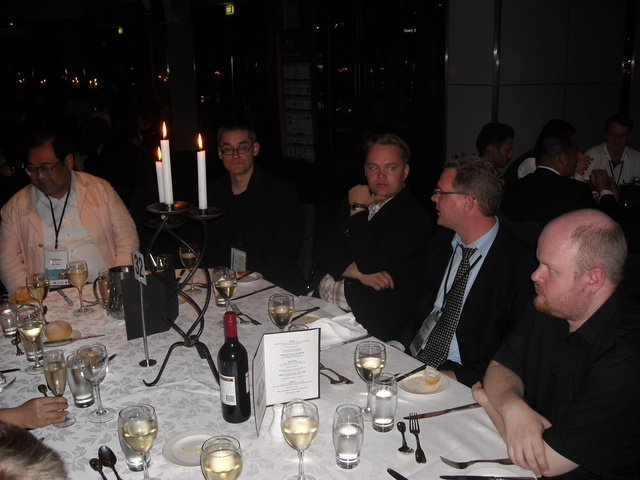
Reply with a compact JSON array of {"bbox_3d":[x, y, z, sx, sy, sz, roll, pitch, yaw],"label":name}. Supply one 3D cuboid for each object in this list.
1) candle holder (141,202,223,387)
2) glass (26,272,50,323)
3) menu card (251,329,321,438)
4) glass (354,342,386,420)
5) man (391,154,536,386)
[{"bbox_3d":[-0.377,0.148,1.865,0.255,0.535,0.255,0,16,0],"label":"candle holder"},{"bbox_3d":[-0.976,0.213,2.269,0.078,0.187,0.078,-1,14,0],"label":"glass"},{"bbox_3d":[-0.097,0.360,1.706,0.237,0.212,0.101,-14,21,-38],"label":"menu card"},{"bbox_3d":[0.130,0.373,1.693,0.081,0.191,0.081,0,16,0],"label":"glass"},{"bbox_3d":[0.401,0.407,2.083,0.800,1.345,0.580,-12,18,-39],"label":"man"}]

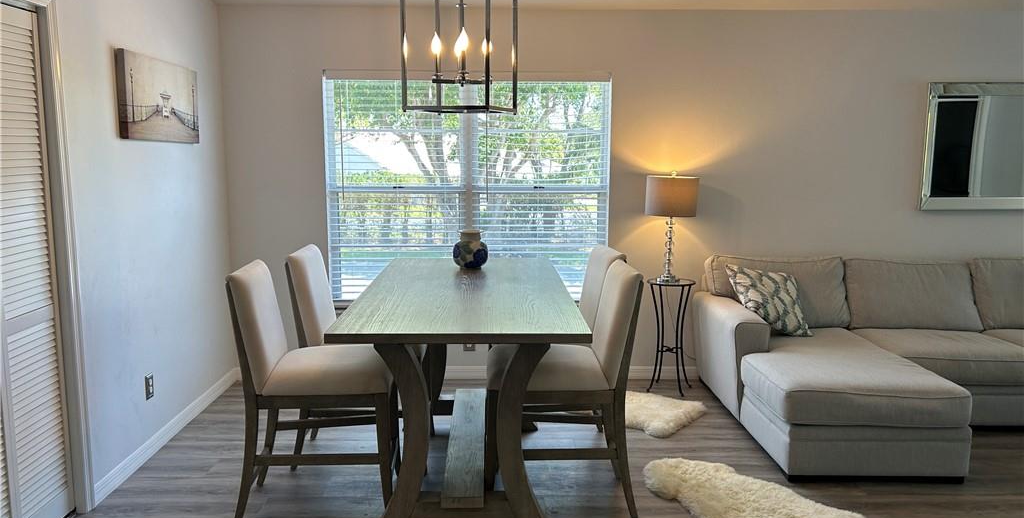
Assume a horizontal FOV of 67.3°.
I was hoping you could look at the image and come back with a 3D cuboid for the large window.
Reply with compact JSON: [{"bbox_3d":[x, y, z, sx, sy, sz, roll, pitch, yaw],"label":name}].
[{"bbox_3d":[-0.286,-0.453,5.068,1.860,1.450,0.100,0,8,-2],"label":"large window"}]

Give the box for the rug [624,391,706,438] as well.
[{"bbox_3d":[0.635,0.882,4.564,0.900,0.056,0.650,4,9,30],"label":"rug"}]

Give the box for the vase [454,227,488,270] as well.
[{"bbox_3d":[-0.223,-0.058,4.144,0.185,0.205,0.185,0,8,-2],"label":"vase"}]

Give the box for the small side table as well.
[{"bbox_3d":[1.025,0.501,4.974,0.310,0.705,0.310,0,8,-2],"label":"small side table"}]

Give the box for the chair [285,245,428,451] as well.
[{"bbox_3d":[-0.744,0.476,3.856,0.650,1.045,0.480,0,8,-2],"label":"chair"}]

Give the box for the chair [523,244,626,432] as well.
[{"bbox_3d":[0.209,0.466,3.940,0.650,1.045,0.480,0,8,-2],"label":"chair"}]

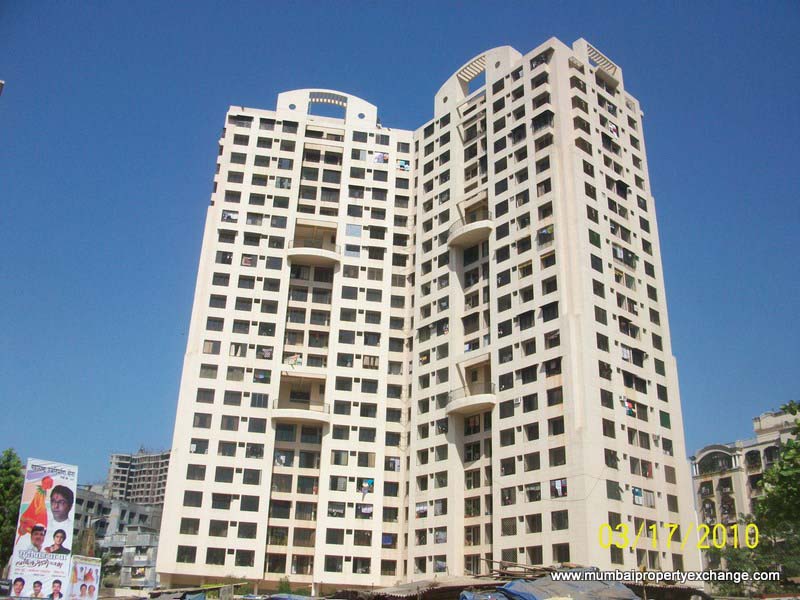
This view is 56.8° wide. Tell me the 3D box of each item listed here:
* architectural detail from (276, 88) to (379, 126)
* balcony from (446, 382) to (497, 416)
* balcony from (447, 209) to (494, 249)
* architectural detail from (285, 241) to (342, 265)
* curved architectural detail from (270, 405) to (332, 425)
[{"bbox_3d":[-10.117,-26.669,103.579,13.800,5.050,2.150,6,-23,-9],"label":"architectural detail"},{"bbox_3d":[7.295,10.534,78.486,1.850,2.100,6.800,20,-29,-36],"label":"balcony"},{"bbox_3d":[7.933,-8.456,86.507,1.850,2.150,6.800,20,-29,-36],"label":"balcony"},{"bbox_3d":[-10.707,-6.267,93.301,6.750,1.950,1.500,6,-23,-9],"label":"architectural detail"},{"bbox_3d":[-11.361,13.184,85.085,6.750,1.200,1.500,6,-23,-9],"label":"curved architectural detail"}]

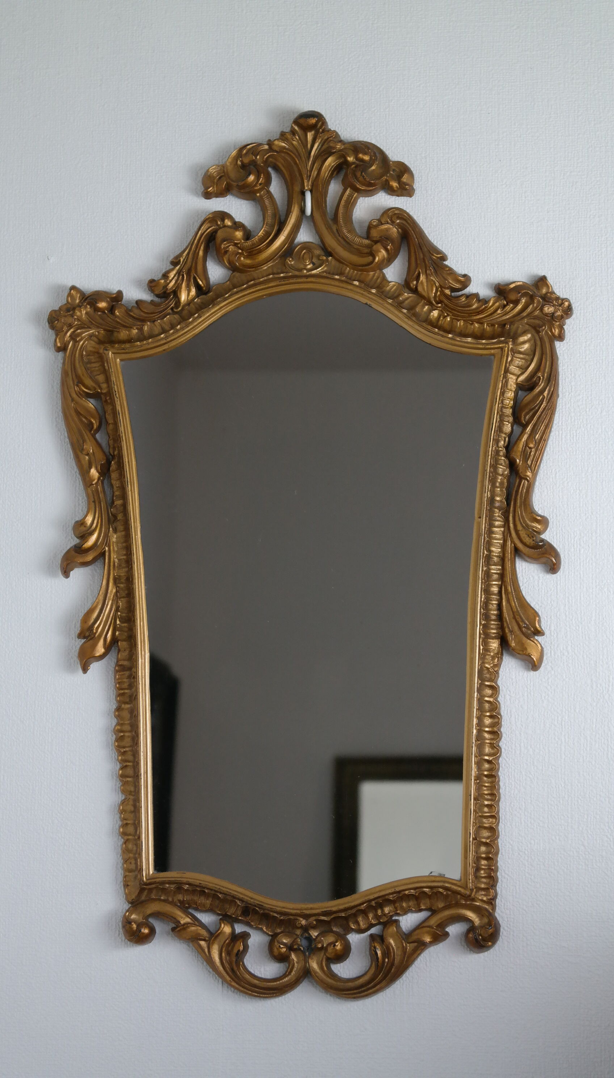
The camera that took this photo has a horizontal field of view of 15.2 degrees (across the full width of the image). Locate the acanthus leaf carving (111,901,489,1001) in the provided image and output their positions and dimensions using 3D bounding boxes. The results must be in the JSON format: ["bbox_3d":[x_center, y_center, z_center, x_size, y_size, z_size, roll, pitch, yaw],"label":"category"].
[{"bbox_3d":[0.001,0.309,1.732,0.285,0.071,0.026,-1,-10,7],"label":"acanthus leaf carving"}]

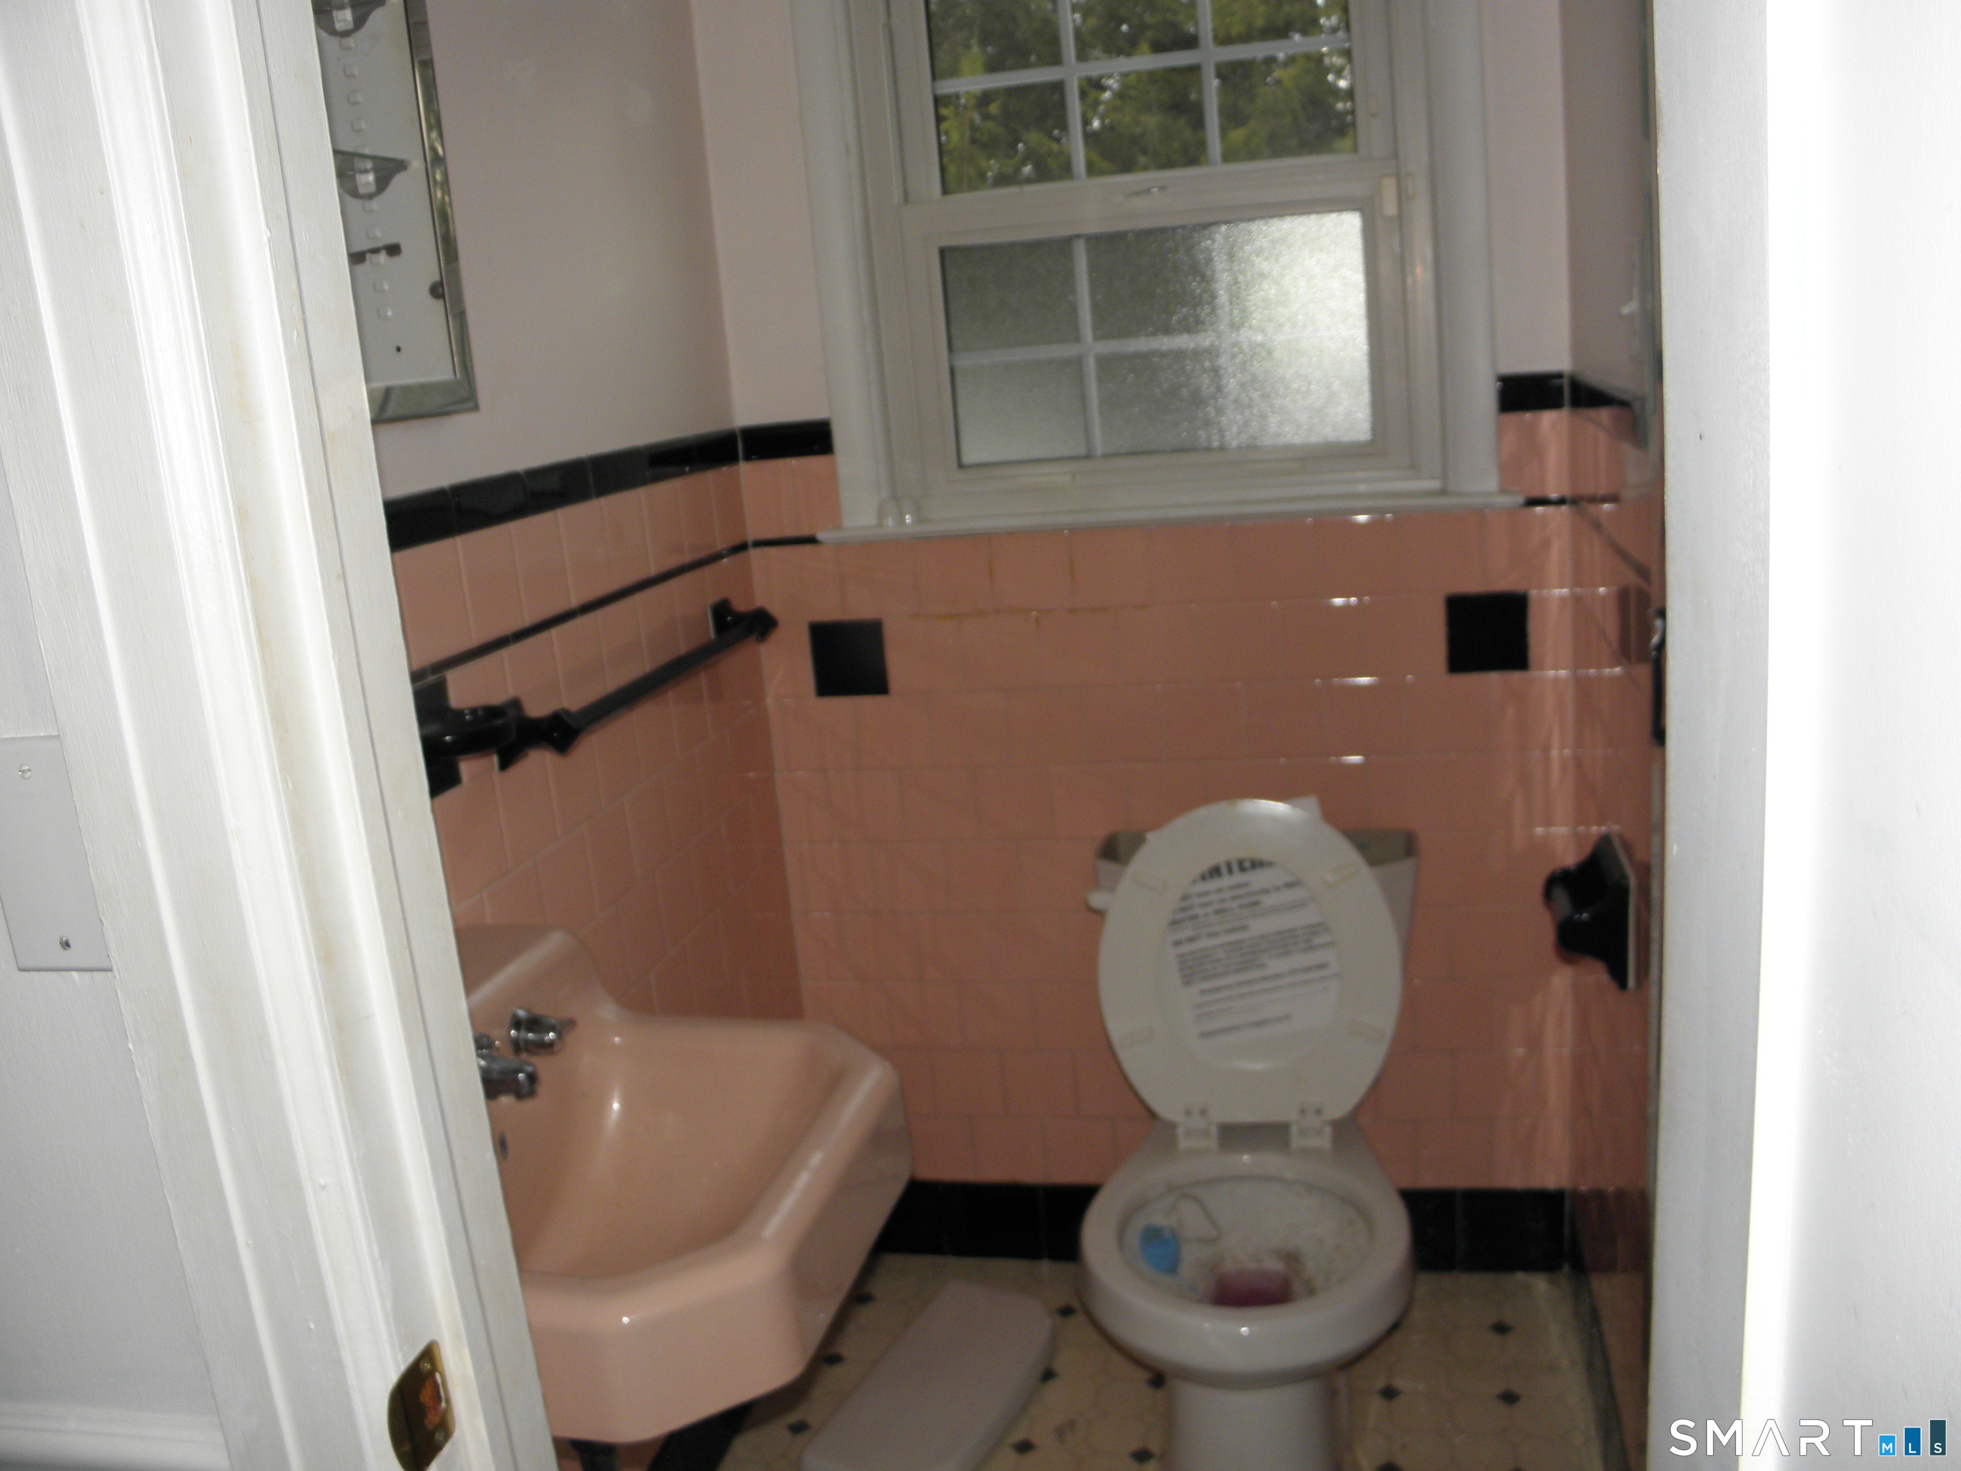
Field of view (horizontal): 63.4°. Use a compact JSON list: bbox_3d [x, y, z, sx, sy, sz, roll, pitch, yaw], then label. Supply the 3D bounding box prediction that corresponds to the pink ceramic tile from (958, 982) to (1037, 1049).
[{"bbox_3d":[0.026,0.415,2.357,0.108,0.108,0.009,-2,14,12],"label":"pink ceramic tile"}]

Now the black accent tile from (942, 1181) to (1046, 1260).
[{"bbox_3d":[0.022,0.742,2.442,0.155,0.128,0.010,-2,14,13],"label":"black accent tile"}]

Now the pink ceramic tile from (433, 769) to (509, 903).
[{"bbox_3d":[-0.491,0.100,1.527,0.009,0.108,0.108,-2,14,13],"label":"pink ceramic tile"}]

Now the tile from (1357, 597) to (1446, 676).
[{"bbox_3d":[0.564,-0.135,2.110,0.108,0.108,0.009,-2,14,13],"label":"tile"}]

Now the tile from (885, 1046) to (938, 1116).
[{"bbox_3d":[-0.126,0.527,2.433,0.108,0.108,0.012,-2,14,13],"label":"tile"}]

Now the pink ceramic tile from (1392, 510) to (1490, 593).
[{"bbox_3d":[0.607,-0.244,2.071,0.108,0.108,0.012,-2,14,13],"label":"pink ceramic tile"}]

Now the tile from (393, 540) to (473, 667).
[{"bbox_3d":[-0.505,-0.122,1.462,0.010,0.105,0.107,-2,14,13],"label":"tile"}]

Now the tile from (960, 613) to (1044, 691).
[{"bbox_3d":[0.030,-0.117,2.230,0.108,0.108,0.012,-2,14,13],"label":"tile"}]

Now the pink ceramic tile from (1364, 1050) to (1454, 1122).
[{"bbox_3d":[0.625,0.502,2.281,0.108,0.108,0.010,-2,14,11],"label":"pink ceramic tile"}]

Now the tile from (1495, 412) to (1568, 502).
[{"bbox_3d":[0.691,-0.356,2.007,0.097,0.108,0.009,-2,14,12],"label":"tile"}]

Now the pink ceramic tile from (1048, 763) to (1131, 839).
[{"bbox_3d":[0.157,0.090,2.258,0.108,0.108,0.010,-2,14,11],"label":"pink ceramic tile"}]

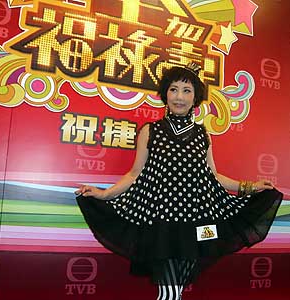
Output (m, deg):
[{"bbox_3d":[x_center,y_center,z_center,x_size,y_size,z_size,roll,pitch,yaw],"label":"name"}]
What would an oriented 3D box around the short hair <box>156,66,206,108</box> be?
[{"bbox_3d":[0.185,-0.322,1.640,0.235,0.210,0.235,3,-4,16],"label":"short hair"}]

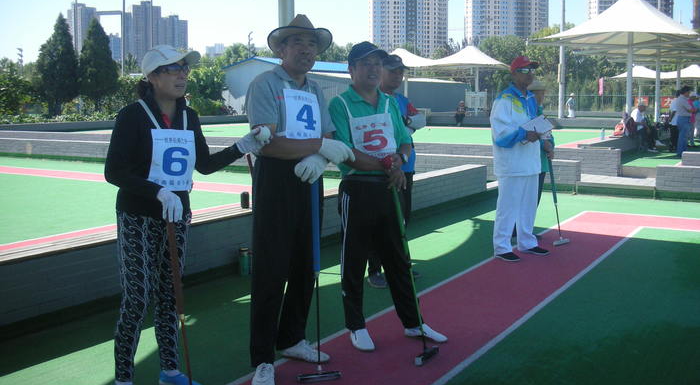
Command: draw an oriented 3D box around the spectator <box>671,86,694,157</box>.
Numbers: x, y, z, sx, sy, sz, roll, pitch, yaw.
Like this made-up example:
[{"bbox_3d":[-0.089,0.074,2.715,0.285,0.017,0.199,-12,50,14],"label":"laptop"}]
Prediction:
[{"bbox_3d":[7.468,-1.588,15.784,0.400,1.620,0.480,2,8,15],"label":"spectator"}]

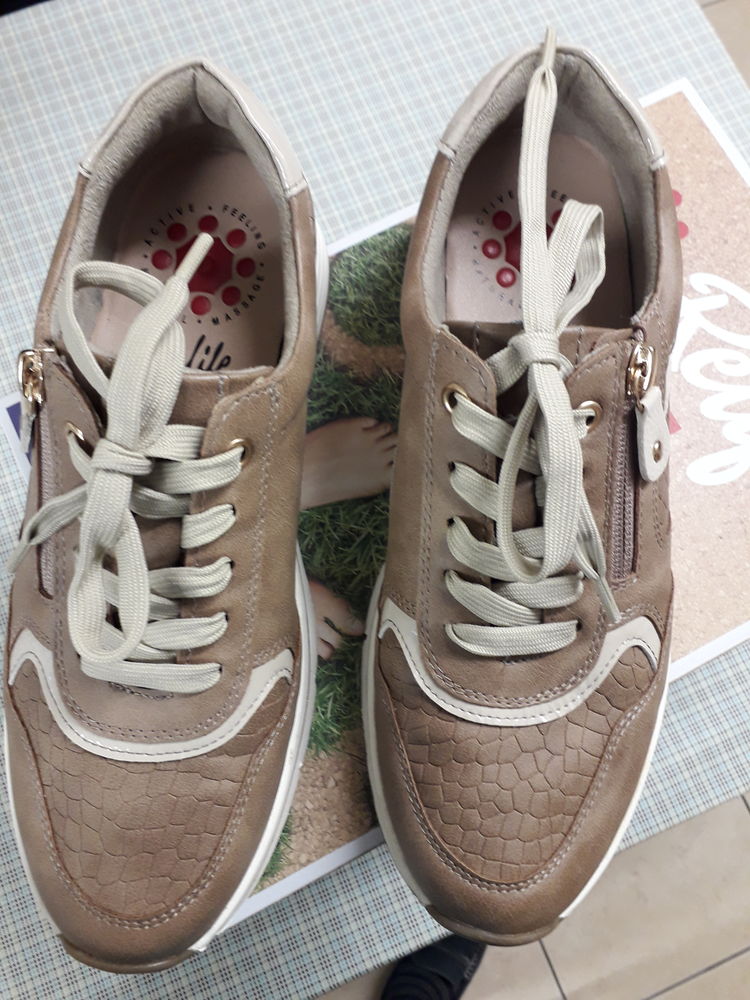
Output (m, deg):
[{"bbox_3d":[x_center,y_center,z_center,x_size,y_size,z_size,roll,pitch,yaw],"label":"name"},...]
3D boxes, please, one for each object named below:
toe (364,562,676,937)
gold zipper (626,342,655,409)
[{"bbox_3d":[0.046,0.083,0.243,0.103,0.070,0.114,3,78,0],"label":"toe"},{"bbox_3d":[0.079,-0.037,0.231,0.008,0.009,0.019,16,109,40],"label":"gold zipper"}]

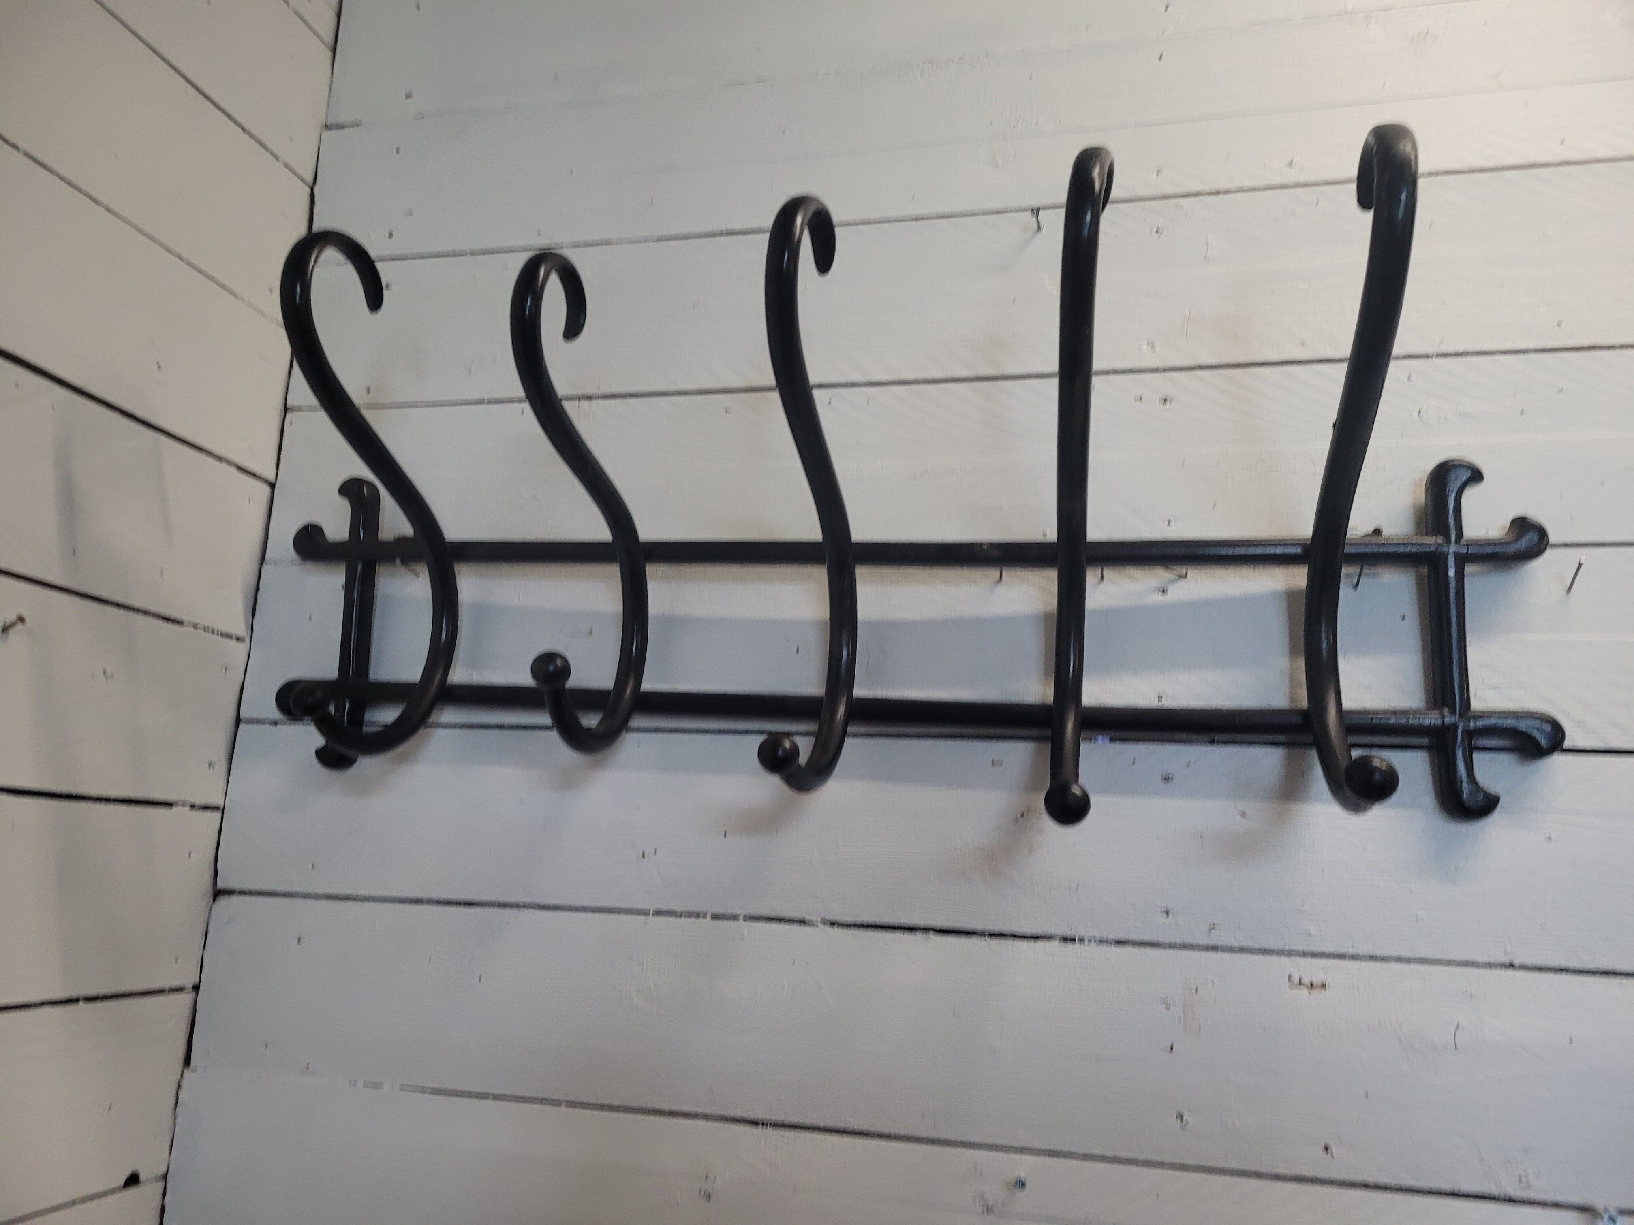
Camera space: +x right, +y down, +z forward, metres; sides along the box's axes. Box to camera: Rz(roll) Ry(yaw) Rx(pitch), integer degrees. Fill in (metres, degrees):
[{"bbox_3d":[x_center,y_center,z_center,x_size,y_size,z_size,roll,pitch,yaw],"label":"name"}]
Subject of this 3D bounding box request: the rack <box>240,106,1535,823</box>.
[{"bbox_3d":[-0.004,-0.071,0.893,1.038,0.429,0.276,0,-12,14],"label":"rack"}]

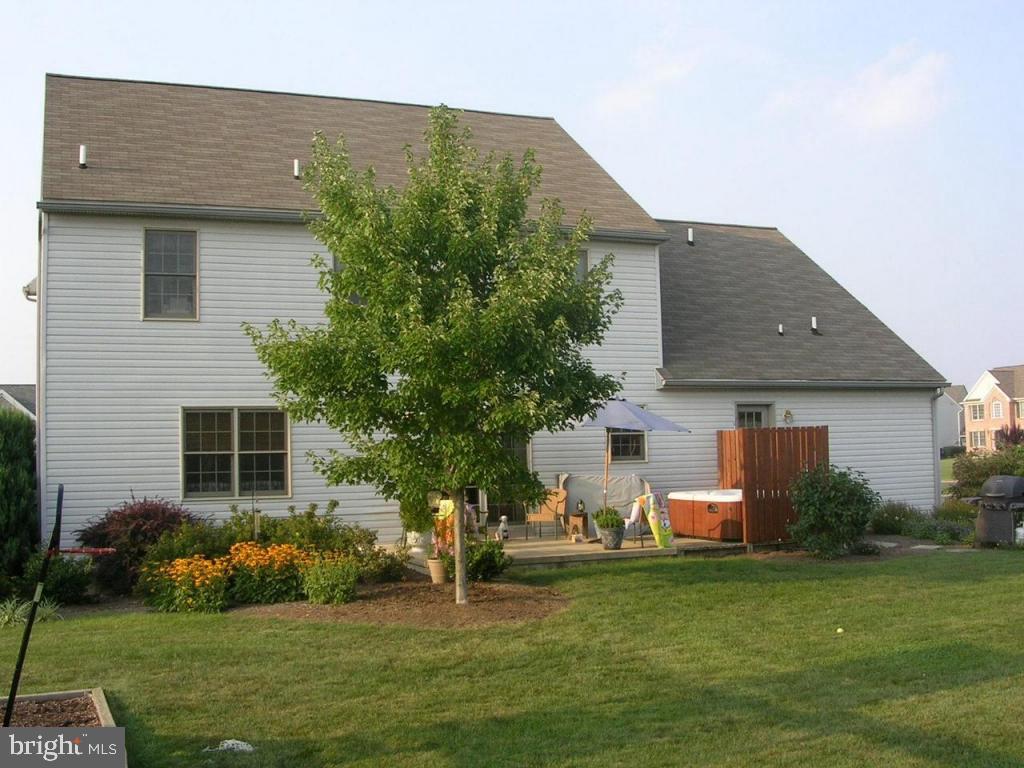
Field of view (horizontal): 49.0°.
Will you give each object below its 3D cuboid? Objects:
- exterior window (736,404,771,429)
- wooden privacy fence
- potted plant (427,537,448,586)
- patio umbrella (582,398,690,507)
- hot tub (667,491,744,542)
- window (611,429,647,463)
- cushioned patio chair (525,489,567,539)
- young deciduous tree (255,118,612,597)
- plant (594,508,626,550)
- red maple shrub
[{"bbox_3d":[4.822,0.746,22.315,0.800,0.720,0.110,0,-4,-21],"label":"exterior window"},{"bbox_3d":[3.772,1.709,19.547,1.681,1.811,3.444,0,-4,-21],"label":"wooden privacy fence"},{"bbox_3d":[-0.974,2.292,14.622,0.310,0.600,0.310,-1,-4,0],"label":"potted plant"},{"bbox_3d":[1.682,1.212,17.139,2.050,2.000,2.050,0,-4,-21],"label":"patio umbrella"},{"bbox_3d":[3.995,2.201,19.132,1.950,0.770,2.000,0,-4,-21],"label":"hot tub"},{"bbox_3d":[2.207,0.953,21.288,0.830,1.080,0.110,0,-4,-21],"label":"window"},{"bbox_3d":[0.595,2.260,19.536,0.600,0.849,0.700,-2,-4,17],"label":"cushioned patio chair"},{"bbox_3d":[-0.846,-0.382,12.744,4.150,5.615,4.000,0,-4,-21],"label":"young deciduous tree"},{"bbox_3d":[1.536,2.228,17.280,0.500,0.627,0.500,-1,-4,0],"label":"plant"},{"bbox_3d":[-4.897,2.096,14.736,1.600,1.185,1.450,0,-4,-21],"label":"red maple shrub"}]

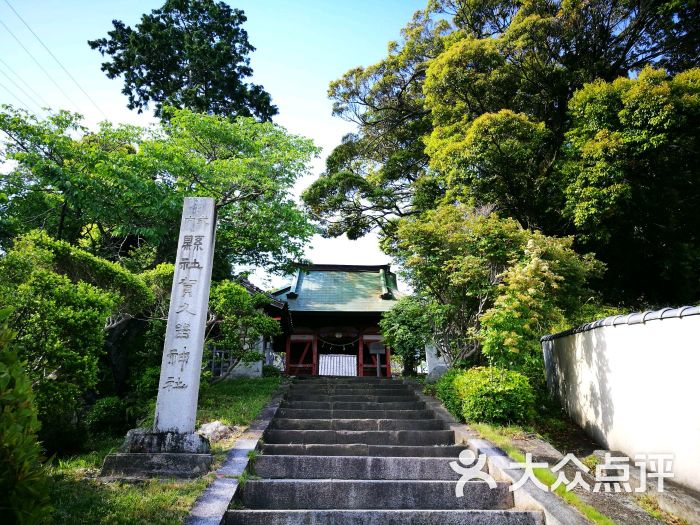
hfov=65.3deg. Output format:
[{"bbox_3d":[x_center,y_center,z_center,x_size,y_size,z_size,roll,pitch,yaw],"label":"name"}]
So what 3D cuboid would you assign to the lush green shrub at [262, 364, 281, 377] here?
[{"bbox_3d":[-1.930,2.530,13.138,0.550,0.470,0.500,1,-20,-2],"label":"lush green shrub"}]

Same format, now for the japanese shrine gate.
[{"bbox_3d":[-0.600,2.689,24.275,6.100,5.600,4.800,1,-20,-2],"label":"japanese shrine gate"}]

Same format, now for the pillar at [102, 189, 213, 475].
[{"bbox_3d":[-1.540,0.619,5.017,0.830,2.540,0.720,2,-20,-7],"label":"pillar"}]

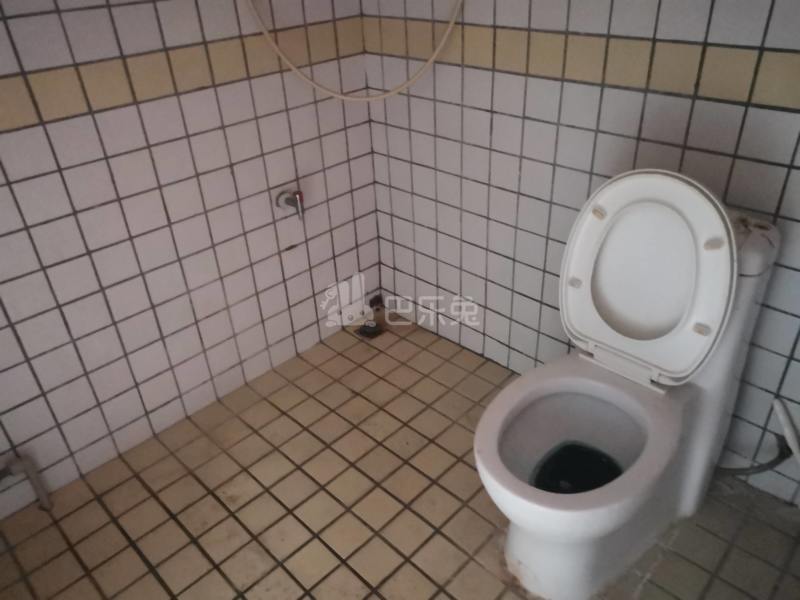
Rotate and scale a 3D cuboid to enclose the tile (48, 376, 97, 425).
[{"bbox_3d":[-0.848,0.256,1.614,0.010,0.100,0.100,26,42,38],"label":"tile"}]

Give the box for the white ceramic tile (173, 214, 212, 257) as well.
[{"bbox_3d":[-0.577,-0.180,1.735,0.099,0.099,0.008,-30,40,-36],"label":"white ceramic tile"}]

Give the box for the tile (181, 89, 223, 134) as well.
[{"bbox_3d":[-0.509,-0.483,1.596,0.010,0.100,0.100,26,42,38],"label":"tile"}]

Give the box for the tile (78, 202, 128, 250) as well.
[{"bbox_3d":[-0.721,-0.180,1.519,0.010,0.100,0.100,26,42,38],"label":"tile"}]

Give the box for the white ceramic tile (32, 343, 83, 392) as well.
[{"bbox_3d":[-0.840,0.165,1.539,0.098,0.098,0.010,-29,40,-35],"label":"white ceramic tile"}]

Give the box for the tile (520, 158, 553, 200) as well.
[{"bbox_3d":[0.363,-0.318,1.645,0.100,0.100,0.010,26,42,38],"label":"tile"}]

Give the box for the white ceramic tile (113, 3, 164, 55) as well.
[{"bbox_3d":[-0.595,-0.619,1.423,0.010,0.100,0.100,26,42,38],"label":"white ceramic tile"}]

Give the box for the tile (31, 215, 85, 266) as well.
[{"bbox_3d":[-0.797,-0.139,1.457,0.010,0.100,0.100,26,42,38],"label":"tile"}]

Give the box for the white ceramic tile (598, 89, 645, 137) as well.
[{"bbox_3d":[0.490,-0.414,1.371,0.010,0.098,0.098,-29,40,-35],"label":"white ceramic tile"}]

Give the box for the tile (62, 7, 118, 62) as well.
[{"bbox_3d":[-0.688,-0.591,1.389,0.099,0.099,0.008,-30,40,-36],"label":"tile"}]

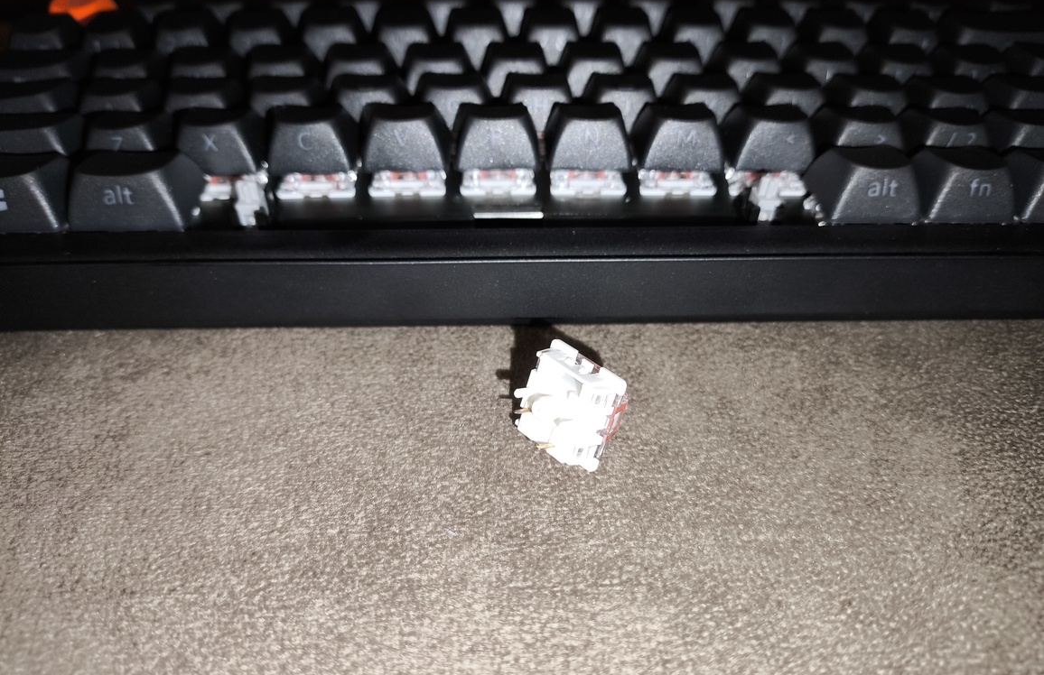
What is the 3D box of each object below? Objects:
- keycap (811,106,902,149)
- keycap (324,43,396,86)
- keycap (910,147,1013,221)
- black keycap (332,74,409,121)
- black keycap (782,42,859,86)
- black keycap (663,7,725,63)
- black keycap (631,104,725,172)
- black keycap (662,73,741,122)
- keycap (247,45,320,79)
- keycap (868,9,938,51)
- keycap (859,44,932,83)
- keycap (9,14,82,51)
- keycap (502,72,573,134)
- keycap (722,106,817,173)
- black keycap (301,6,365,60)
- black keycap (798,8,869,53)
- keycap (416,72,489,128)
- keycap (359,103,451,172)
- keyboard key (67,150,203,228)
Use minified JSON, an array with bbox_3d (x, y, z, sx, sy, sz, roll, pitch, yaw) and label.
[{"bbox_3d":[0.070,-0.044,0.157,0.018,0.010,0.018,-1,40,-1],"label":"keycap"},{"bbox_3d":[-0.039,-0.067,0.185,0.018,0.008,0.018,-1,41,-1],"label":"keycap"},{"bbox_3d":[0.084,-0.031,0.144,0.018,0.009,0.018,-1,41,-1],"label":"keycap"},{"bbox_3d":[-0.034,-0.055,0.172,0.018,0.009,0.018,-1,40,-1],"label":"black keycap"},{"bbox_3d":[0.074,-0.068,0.188,0.018,0.009,0.018,-1,41,-2],"label":"black keycap"},{"bbox_3d":[0.045,-0.081,0.200,0.018,0.011,0.018,-1,40,-1],"label":"black keycap"},{"bbox_3d":[0.033,-0.043,0.157,0.018,0.009,0.018,-1,41,-1],"label":"black keycap"},{"bbox_3d":[0.042,-0.056,0.174,0.018,0.009,0.018,-1,40,-1],"label":"black keycap"},{"bbox_3d":[-0.058,-0.067,0.186,0.018,0.009,0.018,-1,40,-1],"label":"keycap"},{"bbox_3d":[0.102,-0.081,0.201,0.018,0.011,0.018,-1,40,-1],"label":"keycap"},{"bbox_3d":[0.093,-0.068,0.190,0.018,0.009,0.018,-1,40,-1],"label":"keycap"},{"bbox_3d":[-0.121,-0.077,0.197,0.018,0.010,0.018,-1,41,-1],"label":"keycap"},{"bbox_3d":[0.004,-0.055,0.170,0.018,0.009,0.018,-1,40,-1],"label":"keycap"},{"bbox_3d":[0.051,-0.043,0.158,0.018,0.009,0.018,-1,41,-2],"label":"keycap"},{"bbox_3d":[-0.049,-0.080,0.200,0.018,0.011,0.018,-1,40,-1],"label":"black keycap"},{"bbox_3d":[0.082,-0.081,0.201,0.018,0.010,0.018,-1,41,-1],"label":"black keycap"},{"bbox_3d":[-0.015,-0.054,0.171,0.018,0.009,0.018,-1,41,-2],"label":"keycap"},{"bbox_3d":[-0.024,-0.043,0.157,0.018,0.010,0.018,-1,40,-1],"label":"keycap"},{"bbox_3d":[-0.072,-0.029,0.141,0.023,0.009,0.018,-1,41,-1],"label":"keyboard key"}]

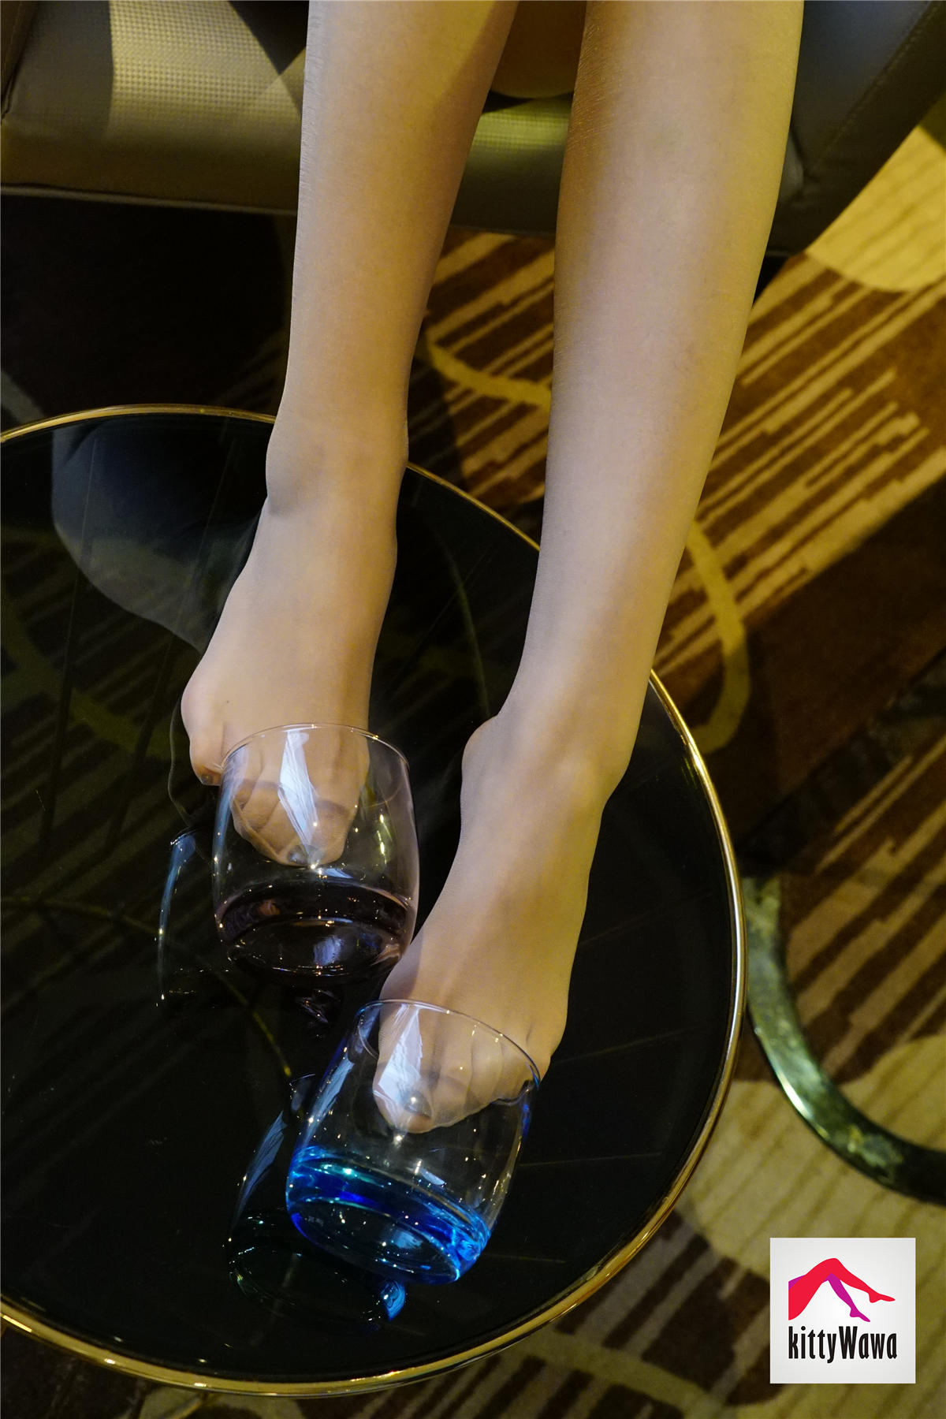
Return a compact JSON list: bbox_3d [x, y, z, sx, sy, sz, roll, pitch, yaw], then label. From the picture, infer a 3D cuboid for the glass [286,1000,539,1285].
[{"bbox_3d":[-0.025,0.175,0.787,0.087,0.087,0.087,29,55,-8],"label":"glass"}]

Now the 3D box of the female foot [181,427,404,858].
[{"bbox_3d":[-0.075,-0.046,0.888,0.085,0.090,0.225,11,58,-20],"label":"female foot"}]

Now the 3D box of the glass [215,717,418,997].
[{"bbox_3d":[-0.066,0.065,0.832,0.087,0.087,0.087,10,55,-20],"label":"glass"}]

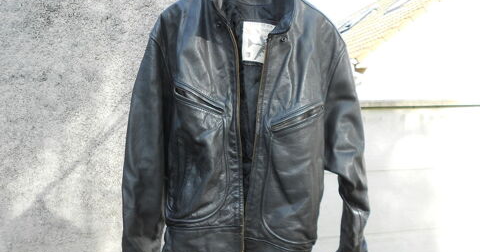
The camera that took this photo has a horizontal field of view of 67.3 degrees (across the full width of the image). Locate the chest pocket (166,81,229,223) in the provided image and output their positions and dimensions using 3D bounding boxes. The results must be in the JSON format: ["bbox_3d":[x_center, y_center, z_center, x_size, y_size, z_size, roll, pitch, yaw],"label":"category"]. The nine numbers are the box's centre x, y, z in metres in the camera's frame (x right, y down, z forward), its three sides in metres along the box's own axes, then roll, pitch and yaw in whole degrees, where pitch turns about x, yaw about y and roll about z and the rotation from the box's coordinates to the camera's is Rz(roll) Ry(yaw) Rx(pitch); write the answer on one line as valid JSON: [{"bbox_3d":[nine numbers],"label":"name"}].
[{"bbox_3d":[-0.103,0.061,0.870,0.150,0.335,0.050,0,3,14],"label":"chest pocket"}]

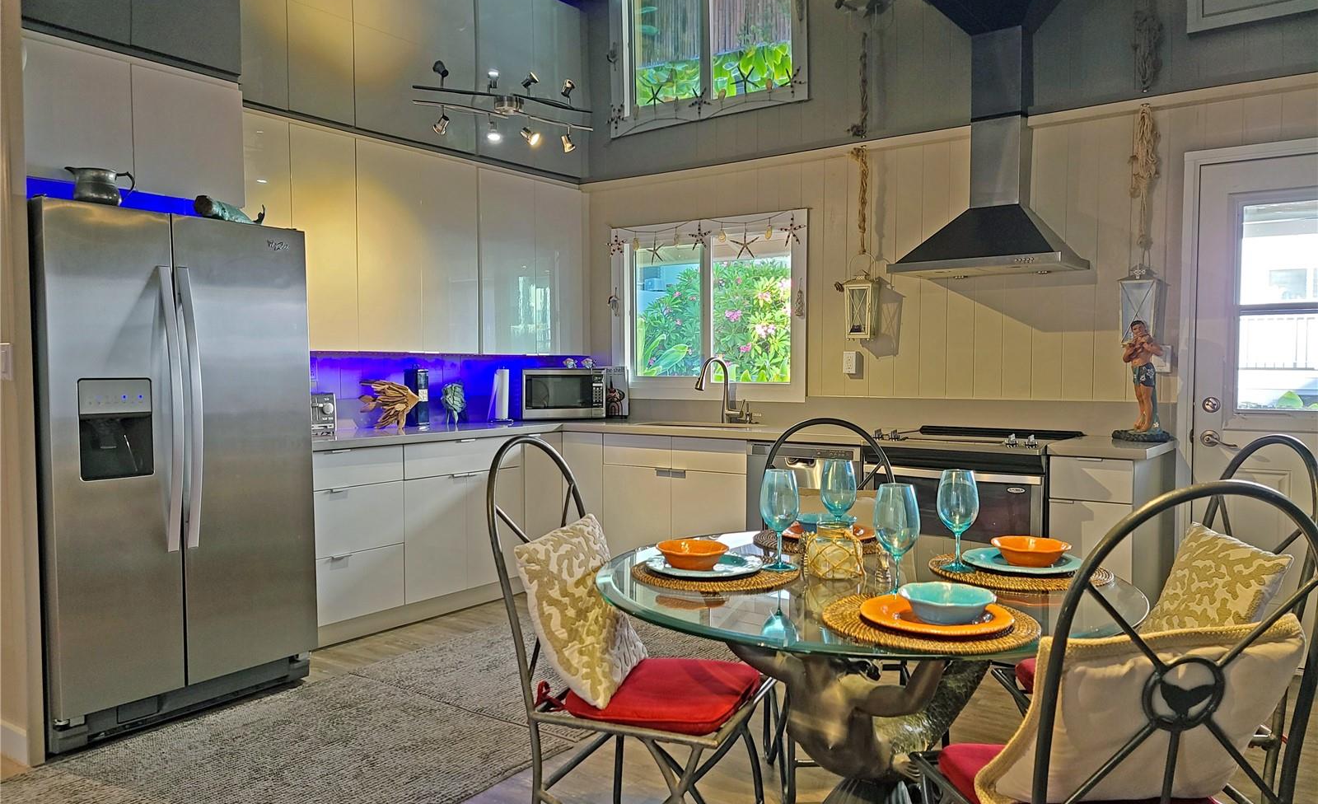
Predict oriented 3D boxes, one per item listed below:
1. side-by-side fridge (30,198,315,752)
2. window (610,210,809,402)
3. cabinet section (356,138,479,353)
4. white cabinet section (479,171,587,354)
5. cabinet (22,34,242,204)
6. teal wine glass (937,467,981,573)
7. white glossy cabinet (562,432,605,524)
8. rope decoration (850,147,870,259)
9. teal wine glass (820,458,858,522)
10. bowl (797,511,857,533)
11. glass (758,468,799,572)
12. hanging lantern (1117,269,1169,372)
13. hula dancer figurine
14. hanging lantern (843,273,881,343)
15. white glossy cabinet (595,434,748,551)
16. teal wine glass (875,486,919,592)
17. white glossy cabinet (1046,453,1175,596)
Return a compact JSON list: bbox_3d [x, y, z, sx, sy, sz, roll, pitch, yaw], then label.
[{"bbox_3d":[-1.908,0.236,3.527,0.860,1.762,0.900,1,3,37],"label":"side-by-side fridge"},{"bbox_3d":[0.255,-0.526,5.451,1.332,1.032,0.100,1,3,37],"label":"window"},{"bbox_3d":[-1.360,-0.756,4.959,0.380,1.013,0.768,1,3,37],"label":"cabinet section"},{"bbox_3d":[-0.871,-0.784,5.611,0.380,1.013,0.861,1,3,37],"label":"white cabinet section"},{"bbox_3d":[-2.151,-1.010,3.645,0.600,0.479,0.842,1,3,37],"label":"cabinet"},{"bbox_3d":[0.675,0.264,2.145,0.092,0.223,0.092,0,2,0],"label":"teal wine glass"},{"bbox_3d":[-0.249,0.559,5.460,0.297,0.780,0.560,1,3,37],"label":"white glossy cabinet"},{"bbox_3d":[1.024,-1.019,4.843,0.085,0.535,0.060,1,3,36],"label":"rope decoration"},{"bbox_3d":[0.475,0.267,2.510,0.097,0.234,0.097,1,3,36],"label":"teal wine glass"},{"bbox_3d":[0.454,0.318,2.582,0.165,0.056,0.165,0,2,0],"label":"bowl"},{"bbox_3d":[0.275,0.265,2.168,0.092,0.223,0.092,0,2,0],"label":"glass"},{"bbox_3d":[2.030,-0.370,3.980,0.170,0.385,0.170,1,2,30],"label":"hanging lantern"},{"bbox_3d":[2.018,-0.083,3.976,0.230,0.494,0.170,1,2,31],"label":"hula dancer figurine"},{"bbox_3d":[1.053,-0.481,4.915,0.145,0.335,0.145,1,3,36],"label":"hanging lantern"},{"bbox_3d":[0.250,0.613,5.217,0.911,0.874,0.620,1,3,36],"label":"white glossy cabinet"},{"bbox_3d":[0.466,0.275,1.863,0.092,0.223,0.092,0,2,0],"label":"teal wine glass"},{"bbox_3d":[1.899,0.648,4.016,0.330,0.874,0.620,1,3,36],"label":"white glossy cabinet"}]

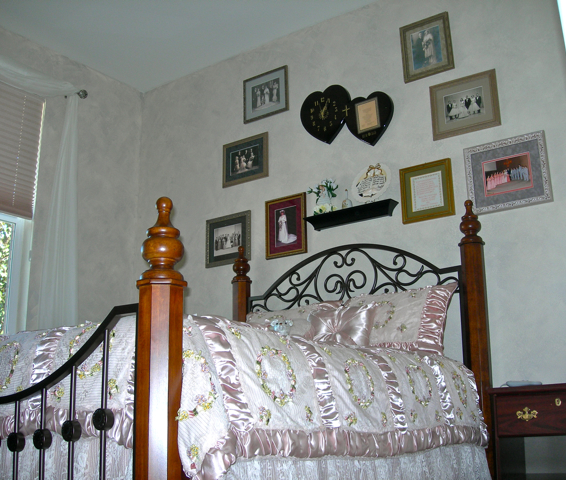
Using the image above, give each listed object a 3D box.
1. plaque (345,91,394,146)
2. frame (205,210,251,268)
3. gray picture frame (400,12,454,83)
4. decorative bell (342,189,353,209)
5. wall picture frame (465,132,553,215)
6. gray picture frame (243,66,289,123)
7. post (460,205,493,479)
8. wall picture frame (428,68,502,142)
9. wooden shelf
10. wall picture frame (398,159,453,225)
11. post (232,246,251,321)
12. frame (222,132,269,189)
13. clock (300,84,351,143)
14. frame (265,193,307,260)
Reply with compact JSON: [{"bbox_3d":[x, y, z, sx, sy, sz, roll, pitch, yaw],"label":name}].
[{"bbox_3d":[0.528,-0.713,4.223,0.322,0.336,0.025,-11,-16,33],"label":"plaque"},{"bbox_3d":[-0.373,0.001,4.828,0.398,0.344,0.028,-11,-17,34],"label":"frame"},{"bbox_3d":[0.859,-1.143,4.193,0.312,0.369,0.028,-11,-17,34],"label":"gray picture frame"},{"bbox_3d":[0.380,-0.239,4.168,0.065,0.137,0.065,-1,-13,0],"label":"decorative bell"},{"bbox_3d":[1.175,-0.340,3.678,0.419,0.382,0.025,-11,-16,33],"label":"wall picture frame"},{"bbox_3d":[-0.114,-0.998,4.864,0.382,0.332,0.028,-11,-17,34],"label":"gray picture frame"},{"bbox_3d":[0.988,0.577,3.476,0.125,1.589,0.125,-11,-16,33],"label":"post"},{"bbox_3d":[1.030,-0.758,3.983,0.391,0.336,0.028,-11,-17,34],"label":"wall picture frame"},{"bbox_3d":[0.409,-0.140,4.237,0.593,0.075,0.120,-11,-17,34],"label":"wooden shelf"},{"bbox_3d":[0.808,-0.266,3.925,0.298,0.326,0.025,-11,-16,33],"label":"wall picture frame"},{"bbox_3d":[-0.243,0.811,4.305,0.125,1.589,0.125,-11,-16,33],"label":"post"},{"bbox_3d":[-0.248,-0.530,4.738,0.375,0.308,0.025,-11,-16,33],"label":"frame"},{"bbox_3d":[0.284,-0.787,4.528,0.382,0.395,0.030,-11,-17,34],"label":"clock"},{"bbox_3d":[0.024,-0.085,4.561,0.320,0.398,0.028,-11,-17,34],"label":"frame"}]

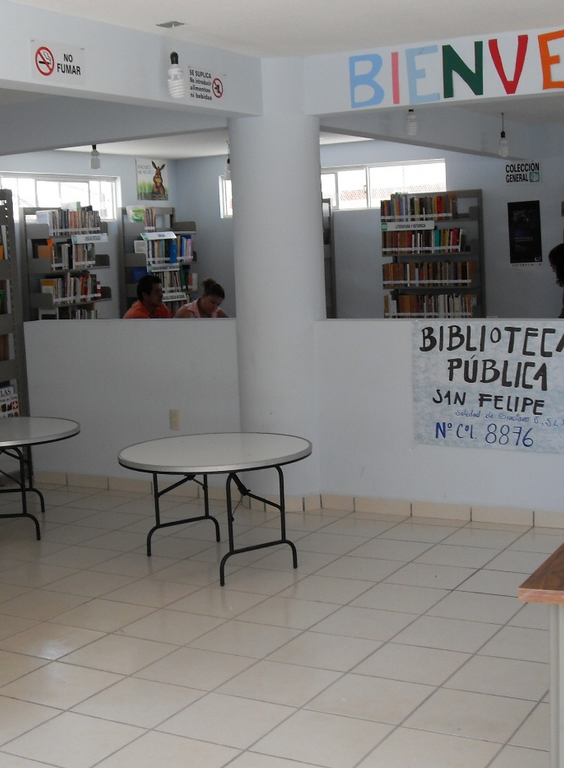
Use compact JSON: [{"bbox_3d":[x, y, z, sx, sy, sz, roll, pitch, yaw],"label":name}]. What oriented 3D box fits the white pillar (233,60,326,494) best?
[{"bbox_3d":[-0.009,-0.567,6.352,0.530,2.540,0.530,-2,7,0],"label":"white pillar"}]

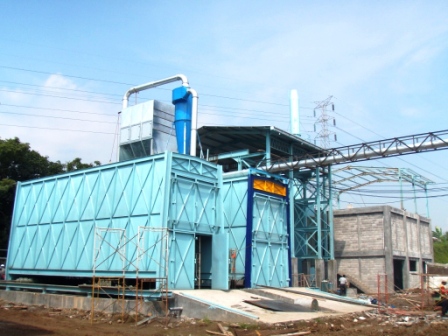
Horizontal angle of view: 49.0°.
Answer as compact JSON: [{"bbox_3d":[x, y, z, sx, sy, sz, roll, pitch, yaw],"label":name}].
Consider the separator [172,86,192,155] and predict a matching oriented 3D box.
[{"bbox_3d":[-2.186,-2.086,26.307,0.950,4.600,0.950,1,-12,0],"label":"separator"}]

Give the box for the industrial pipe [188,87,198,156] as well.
[{"bbox_3d":[-1.569,-2.147,25.850,0.500,4.200,0.300,-9,-16,39],"label":"industrial pipe"}]

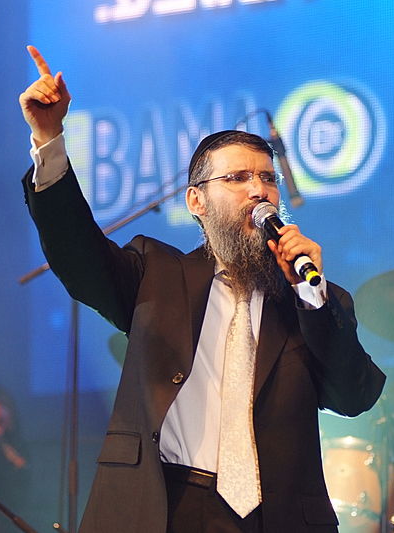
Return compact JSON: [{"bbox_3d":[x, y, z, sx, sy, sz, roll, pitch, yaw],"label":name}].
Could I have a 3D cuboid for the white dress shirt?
[{"bbox_3d":[0.005,0.083,8.300,0.690,0.730,0.430,1,-5,-15],"label":"white dress shirt"}]

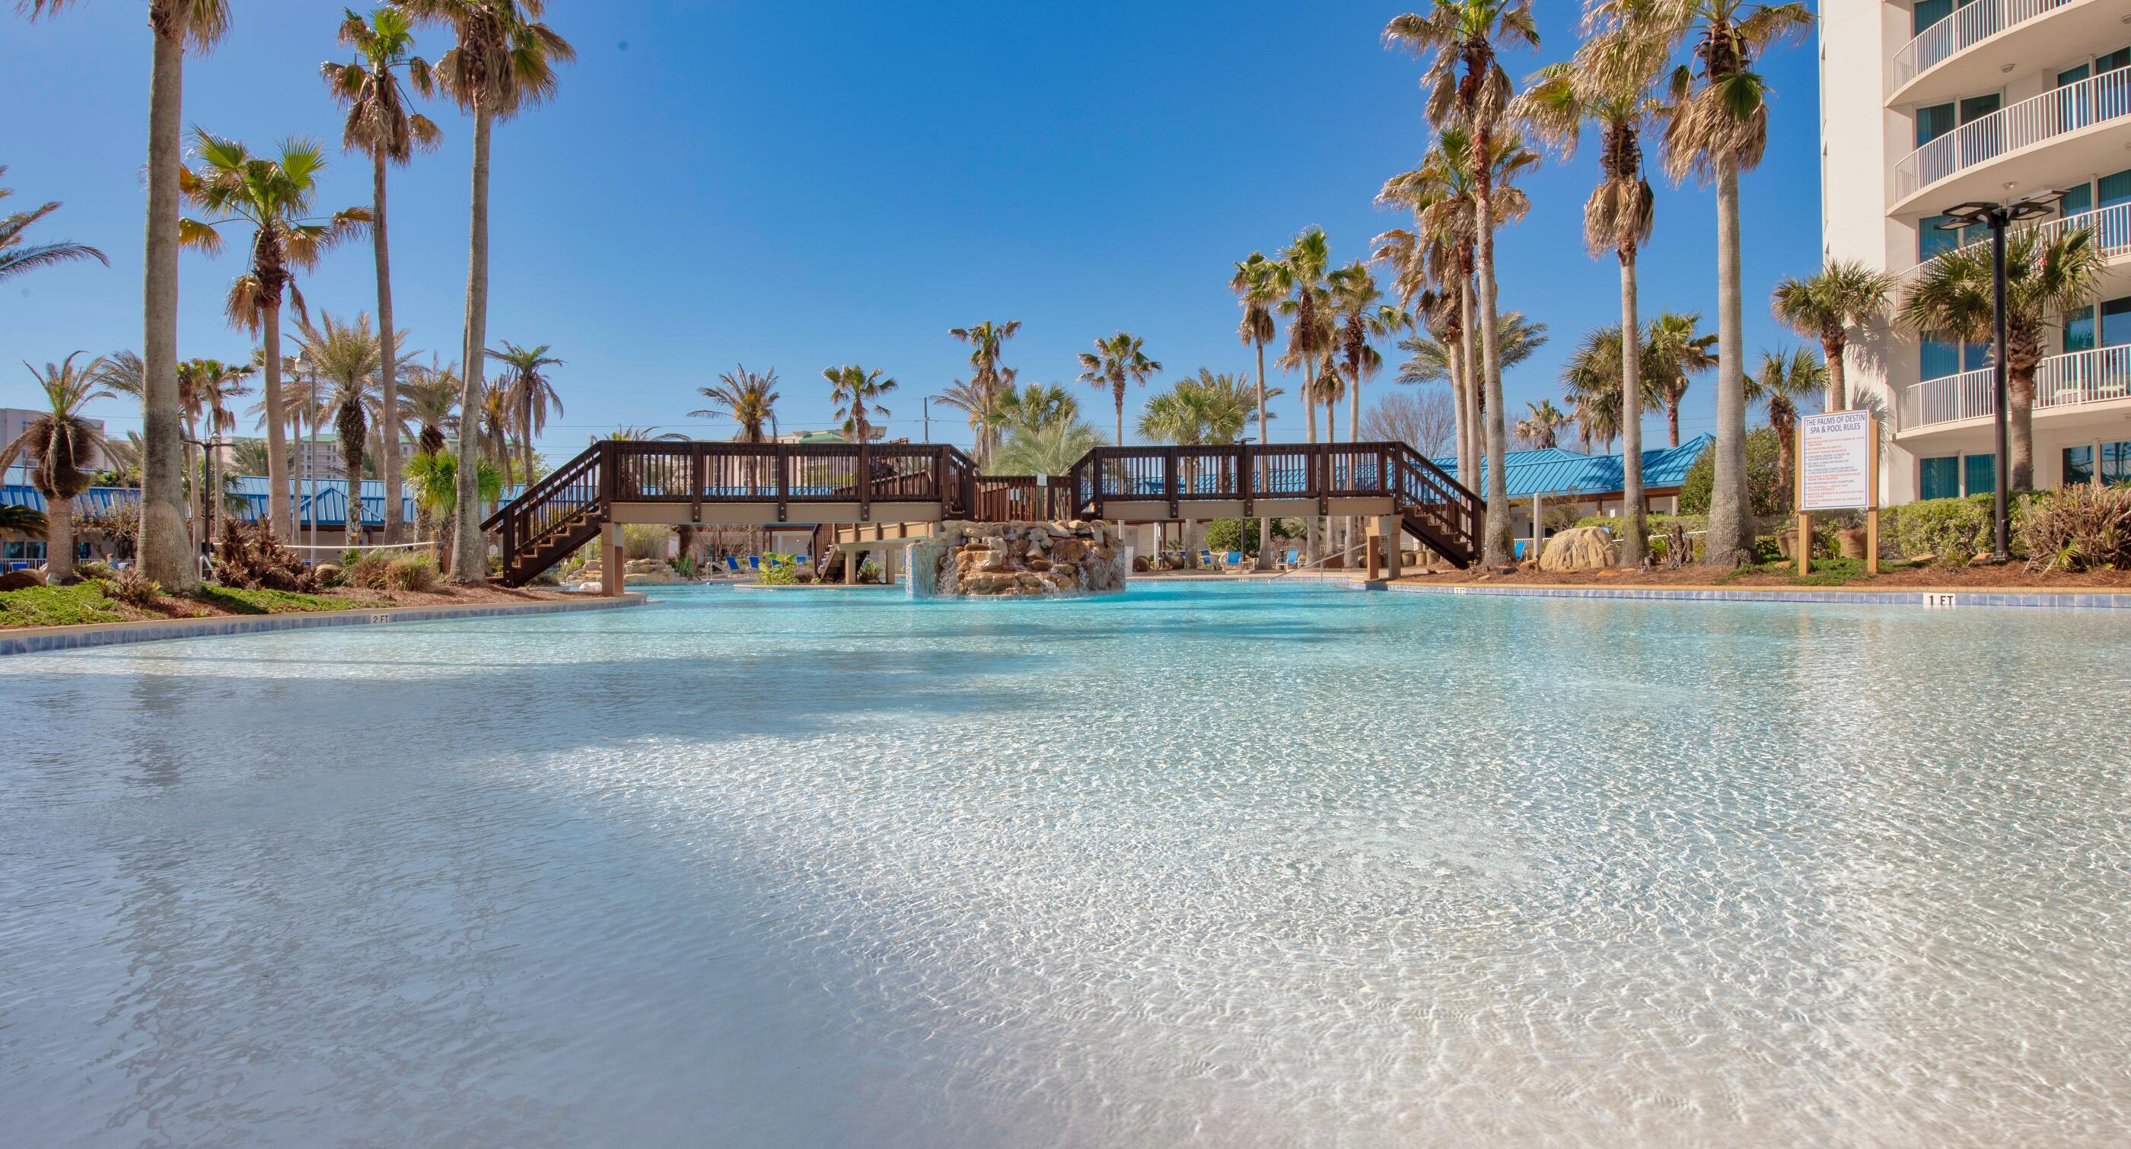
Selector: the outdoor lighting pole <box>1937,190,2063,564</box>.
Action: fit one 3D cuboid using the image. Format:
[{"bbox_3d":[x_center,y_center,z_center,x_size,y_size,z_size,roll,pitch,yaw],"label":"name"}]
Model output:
[{"bbox_3d":[11.863,-2.529,14.217,1.260,4.679,1.260,-1,0,0],"label":"outdoor lighting pole"}]

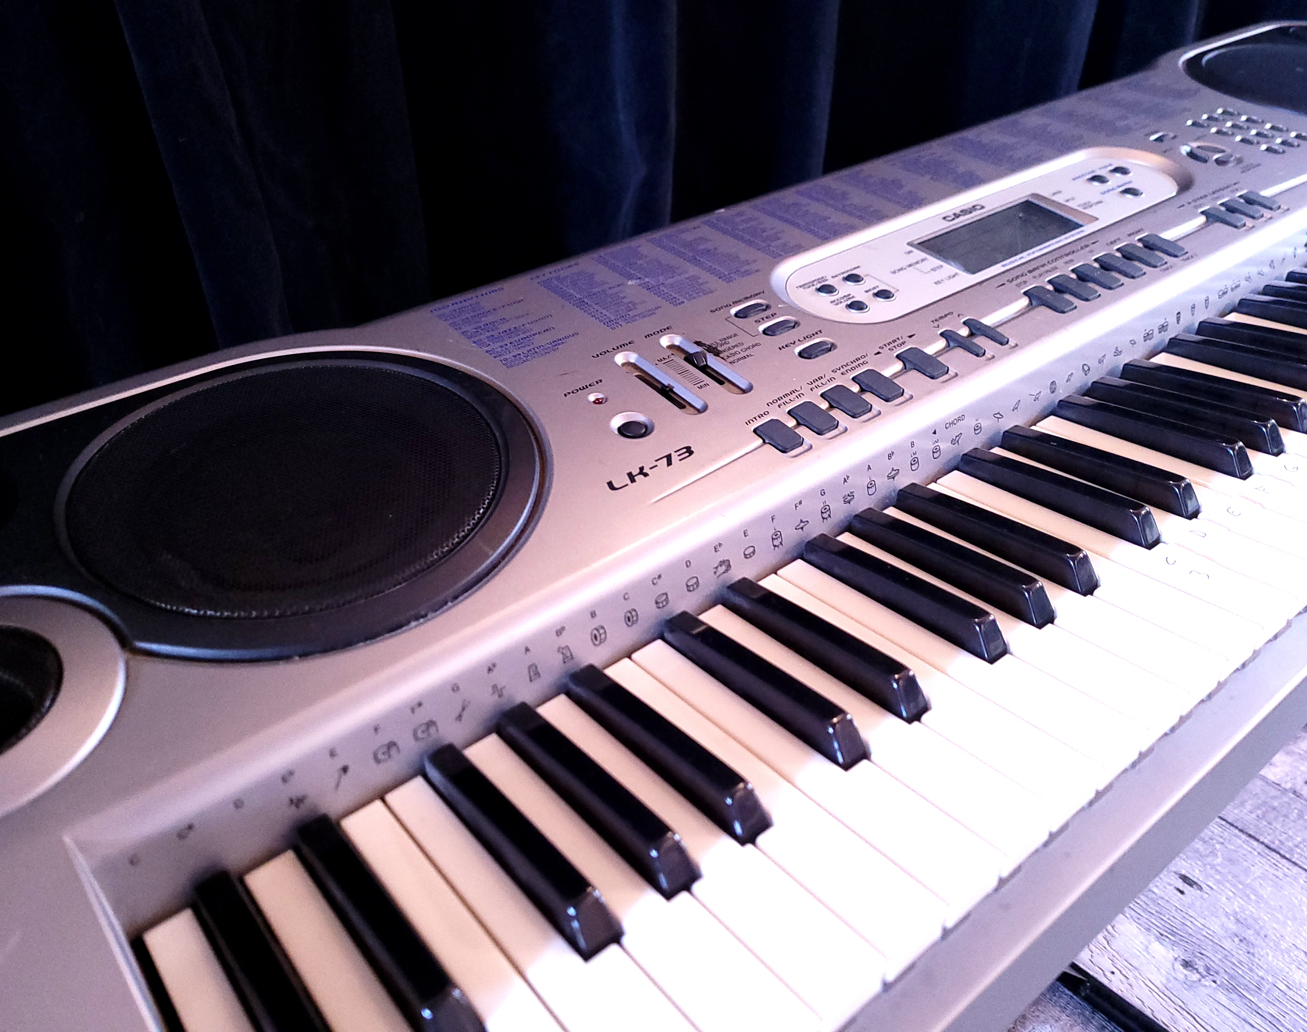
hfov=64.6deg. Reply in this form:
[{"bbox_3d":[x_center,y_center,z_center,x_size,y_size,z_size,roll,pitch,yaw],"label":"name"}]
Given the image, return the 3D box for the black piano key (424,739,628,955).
[{"bbox_3d":[-0.039,0.089,0.291,0.011,0.012,0.087,-26,38,-29],"label":"black piano key"}]

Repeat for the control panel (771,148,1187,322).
[{"bbox_3d":[0.196,-0.161,0.578,0.325,0.011,0.083,-26,48,-29],"label":"control panel"}]

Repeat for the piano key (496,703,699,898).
[{"bbox_3d":[-0.019,0.079,0.303,0.011,0.013,0.088,-26,37,-29],"label":"piano key"}]

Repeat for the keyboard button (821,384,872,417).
[{"bbox_3d":[0.082,-0.047,0.435,0.011,0.004,0.020,-26,47,-30],"label":"keyboard button"}]

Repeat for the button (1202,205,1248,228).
[{"bbox_3d":[0.325,-0.170,0.588,0.013,0.004,0.020,-26,48,-29],"label":"button"}]

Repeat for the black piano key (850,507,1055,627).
[{"bbox_3d":[0.109,0.016,0.385,0.010,0.013,0.088,-26,38,-30],"label":"black piano key"}]

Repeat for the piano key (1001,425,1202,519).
[{"bbox_3d":[0.186,-0.021,0.433,0.011,0.012,0.087,-26,38,-29],"label":"piano key"}]

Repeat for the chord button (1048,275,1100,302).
[{"bbox_3d":[0.212,-0.113,0.521,0.011,0.004,0.025,-26,47,-30],"label":"chord button"}]

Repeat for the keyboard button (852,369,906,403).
[{"bbox_3d":[0.097,-0.054,0.445,0.014,0.005,0.021,-26,49,-29],"label":"keyboard button"}]

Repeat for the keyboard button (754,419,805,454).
[{"bbox_3d":[0.050,-0.033,0.411,0.013,0.004,0.018,-26,48,-29],"label":"keyboard button"}]

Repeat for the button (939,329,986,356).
[{"bbox_3d":[0.141,-0.080,0.472,0.007,0.004,0.021,-26,48,-29],"label":"button"}]

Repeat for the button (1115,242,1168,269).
[{"bbox_3d":[0.258,-0.138,0.546,0.013,0.004,0.020,-26,48,-29],"label":"button"}]

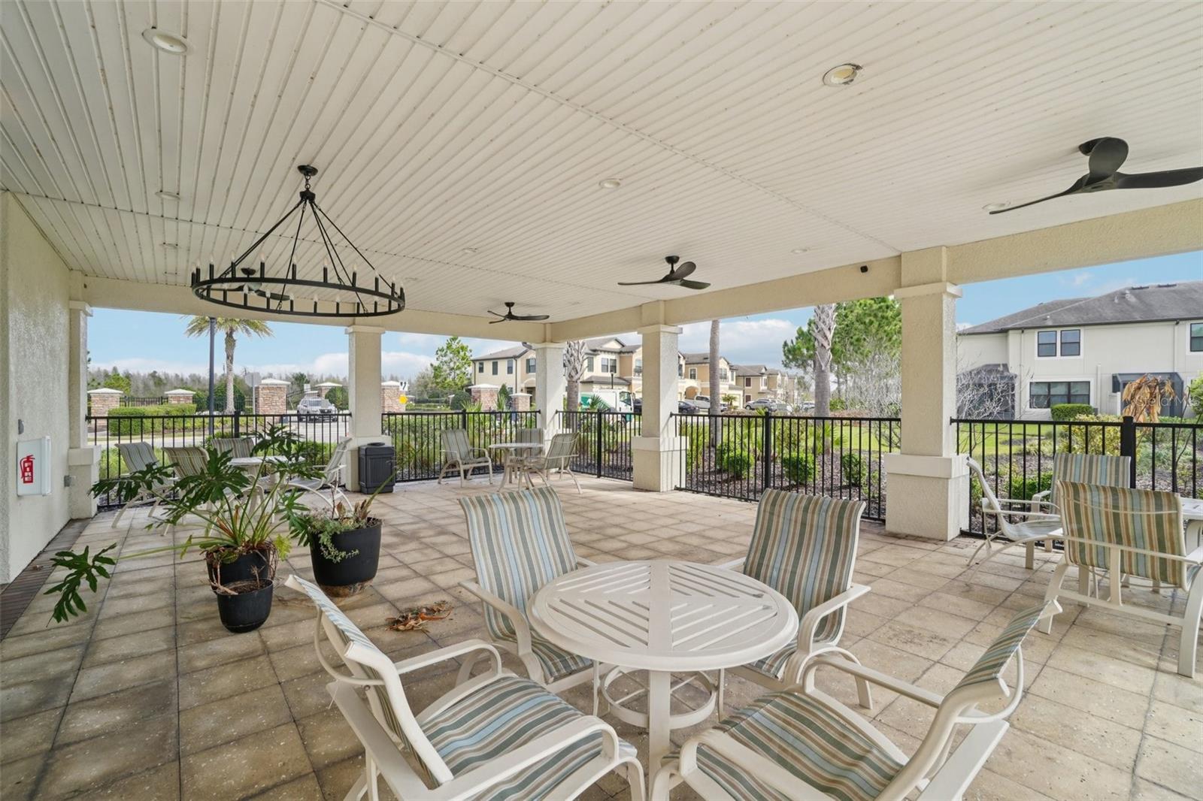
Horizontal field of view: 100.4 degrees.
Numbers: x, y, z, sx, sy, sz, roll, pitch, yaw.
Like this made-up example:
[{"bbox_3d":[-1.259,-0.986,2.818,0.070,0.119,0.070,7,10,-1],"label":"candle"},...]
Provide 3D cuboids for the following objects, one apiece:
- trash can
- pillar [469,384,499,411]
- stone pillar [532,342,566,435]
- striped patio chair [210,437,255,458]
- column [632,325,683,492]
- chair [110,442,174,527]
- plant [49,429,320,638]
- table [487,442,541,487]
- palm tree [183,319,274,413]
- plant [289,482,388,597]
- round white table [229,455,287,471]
[{"bbox_3d":[-3.700,1.110,8.270,0.470,0.790,0.470,0,0,-41],"label":"trash can"},{"bbox_3d":[-6.370,0.240,27.300,1.150,2.200,1.150,0,0,-43],"label":"pillar"},{"bbox_3d":[-1.160,0.117,11.099,0.550,2.760,0.550,0,0,-41],"label":"stone pillar"},{"bbox_3d":[-4.839,0.995,6.680,0.720,0.980,0.620,0,0,44],"label":"striped patio chair"},{"bbox_3d":[0.953,0.121,8.274,0.610,2.630,0.610,0,0,-41],"label":"column"},{"bbox_3d":[-5.339,0.994,6.090,0.720,0.980,0.620,0,0,5],"label":"chair"},{"bbox_3d":[-2.782,0.825,3.482,1.380,1.220,1.120,0,0,-38],"label":"plant"},{"bbox_3d":[-1.489,1.131,8.630,0.990,0.730,0.990,0,0,0],"label":"table"},{"bbox_3d":[-25.999,-2.600,35.000,5.200,8.400,5.200,0,0,-37],"label":"palm tree"},{"bbox_3d":[-2.013,1.051,3.852,0.660,0.770,0.580,0,0,-28],"label":"plant"},{"bbox_3d":[-4.259,1.122,6.500,0.960,0.730,0.960,0,0,-41],"label":"round white table"}]

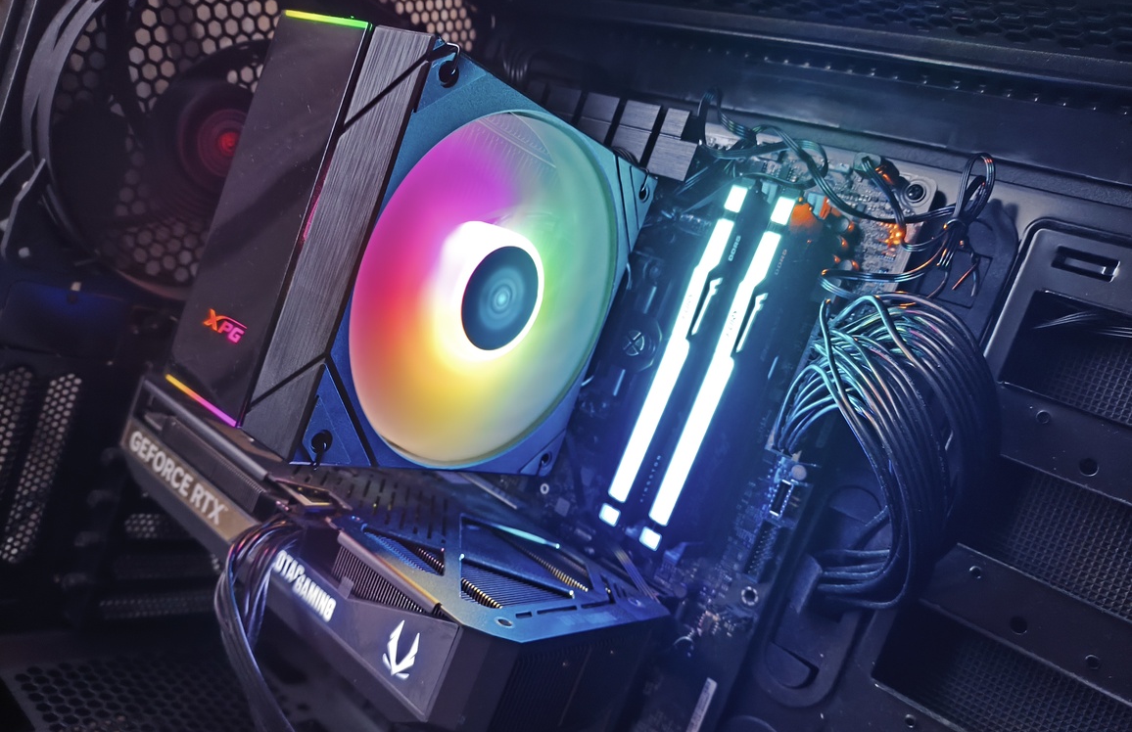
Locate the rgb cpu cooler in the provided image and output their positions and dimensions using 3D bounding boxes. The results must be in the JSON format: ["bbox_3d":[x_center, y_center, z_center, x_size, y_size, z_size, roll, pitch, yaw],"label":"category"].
[{"bbox_3d":[-0.039,-0.031,0.289,0.065,0.120,0.145,24,7,35],"label":"rgb cpu cooler"}]

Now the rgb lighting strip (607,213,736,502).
[{"bbox_3d":[0.038,-0.001,0.289,0.007,0.108,0.008,24,7,35],"label":"rgb lighting strip"}]

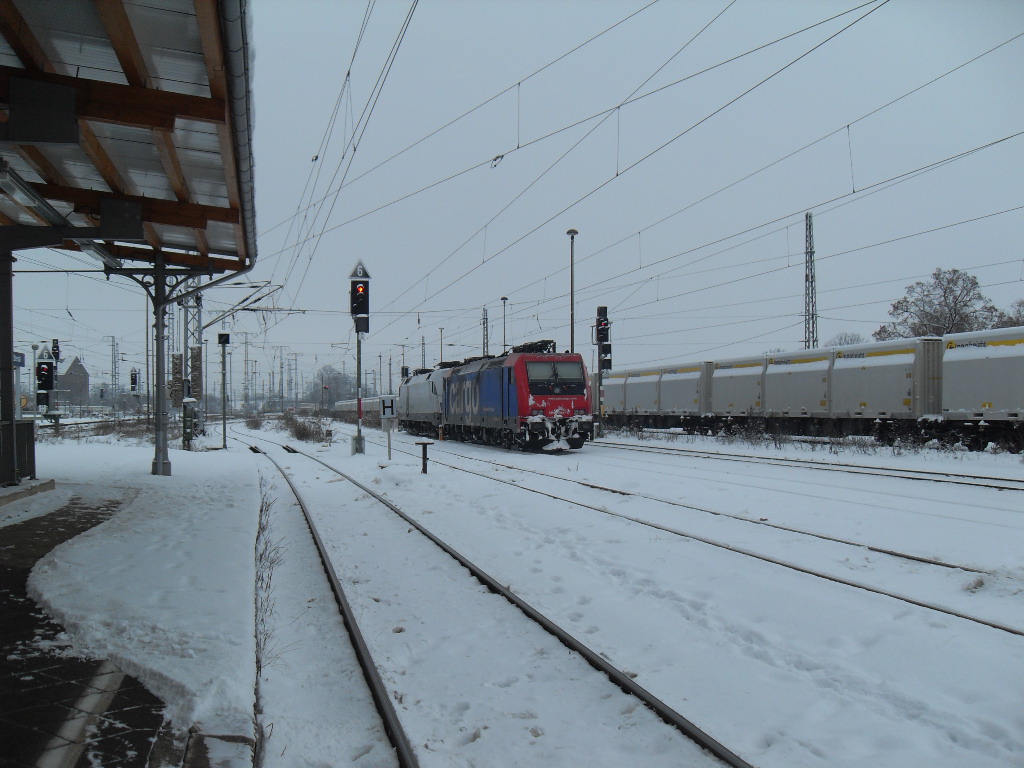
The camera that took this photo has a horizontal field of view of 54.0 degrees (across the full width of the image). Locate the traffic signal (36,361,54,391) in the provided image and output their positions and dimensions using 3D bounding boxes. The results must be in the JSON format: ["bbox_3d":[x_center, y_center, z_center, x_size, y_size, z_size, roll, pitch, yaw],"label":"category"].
[{"bbox_3d":[-20.060,-0.340,43.300,0.690,1.230,0.450,0,-1,-16],"label":"traffic signal"}]

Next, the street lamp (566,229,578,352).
[{"bbox_3d":[3.320,-2.780,55.000,0.640,11.350,0.640,0,-1,-14],"label":"street lamp"}]

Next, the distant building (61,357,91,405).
[{"bbox_3d":[-143.000,0.150,334.000,9.800,18.000,11.000,0,-1,-12],"label":"distant building"}]

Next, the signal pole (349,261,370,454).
[{"bbox_3d":[-5.320,-0.930,35.300,0.770,6.850,0.600,0,-1,-12],"label":"signal pole"}]

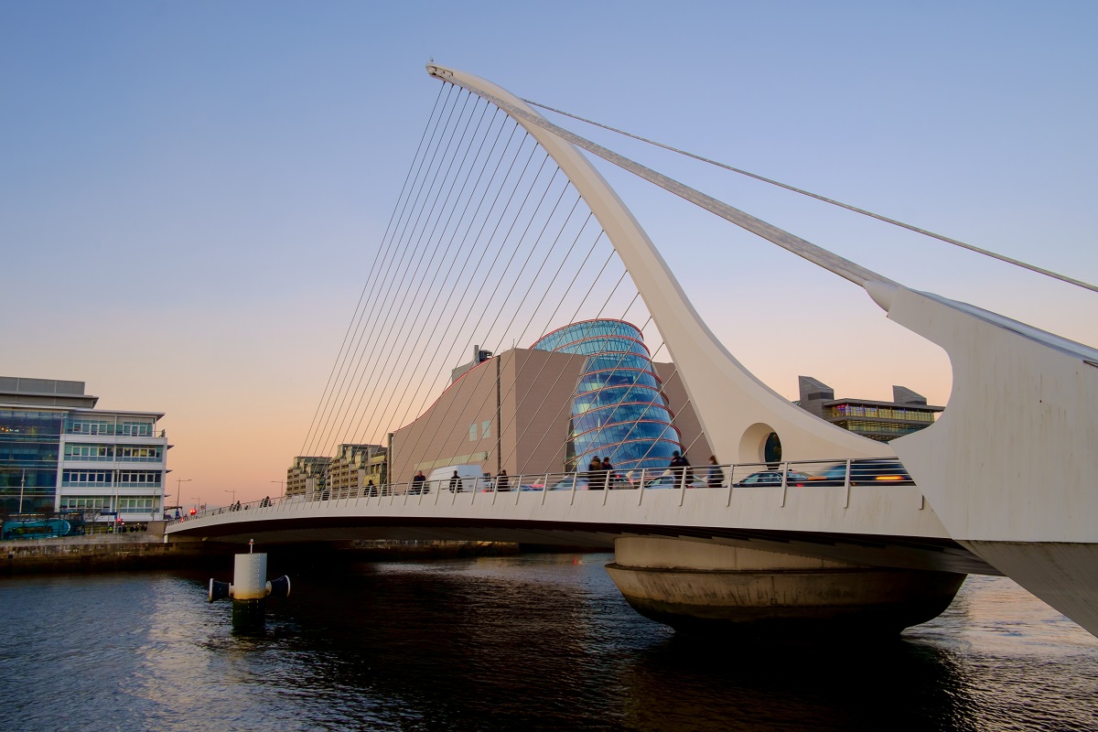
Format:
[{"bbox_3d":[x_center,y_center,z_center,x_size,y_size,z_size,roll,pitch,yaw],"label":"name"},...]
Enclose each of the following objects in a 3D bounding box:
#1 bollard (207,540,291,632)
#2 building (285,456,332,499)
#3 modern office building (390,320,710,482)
[{"bbox_3d":[-16.453,12.193,45.511,4.229,5.060,1.950,4,-12,-28],"label":"bollard"},{"bbox_3d":[-105.303,56.971,376.086,18.500,32.600,41.000,5,-12,-32],"label":"building"},{"bbox_3d":[3.788,18.758,242.106,65.360,54.404,103.716,5,-12,-32],"label":"modern office building"}]

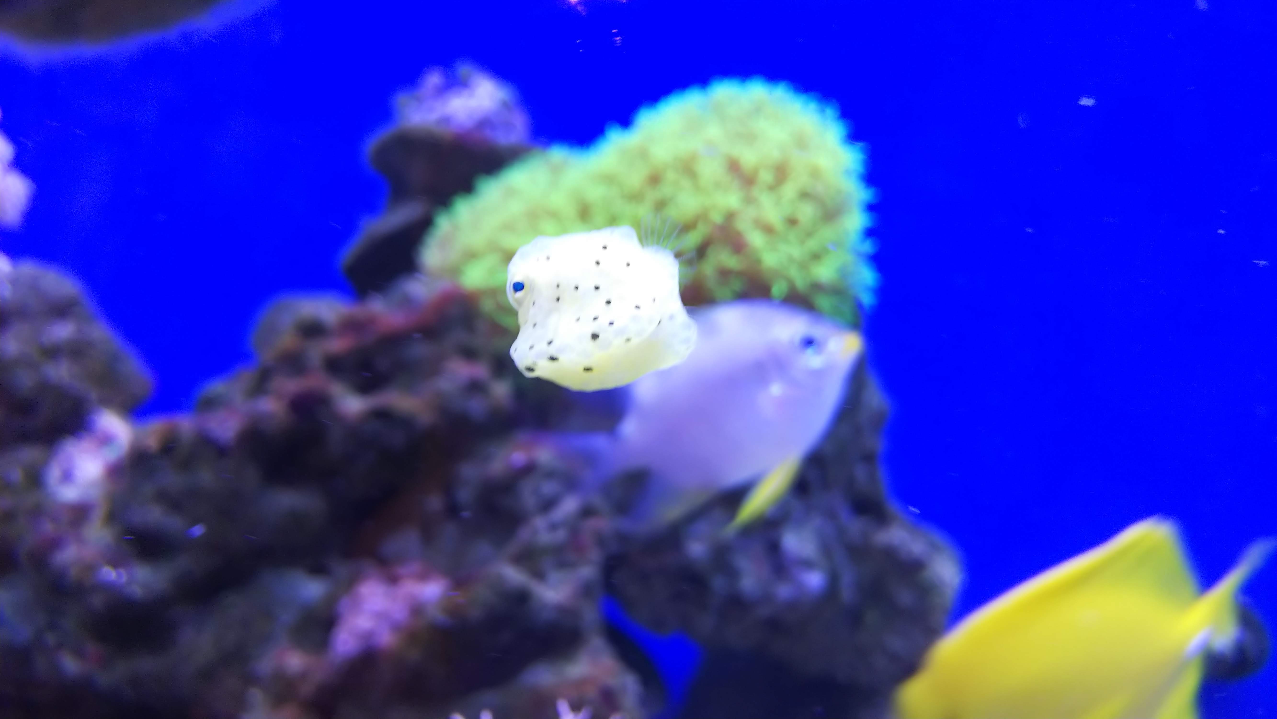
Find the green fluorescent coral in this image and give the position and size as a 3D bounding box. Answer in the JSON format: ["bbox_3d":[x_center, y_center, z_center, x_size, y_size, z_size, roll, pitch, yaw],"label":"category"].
[{"bbox_3d":[0.006,-0.084,0.400,0.238,0.130,0.140,0,0,0],"label":"green fluorescent coral"}]

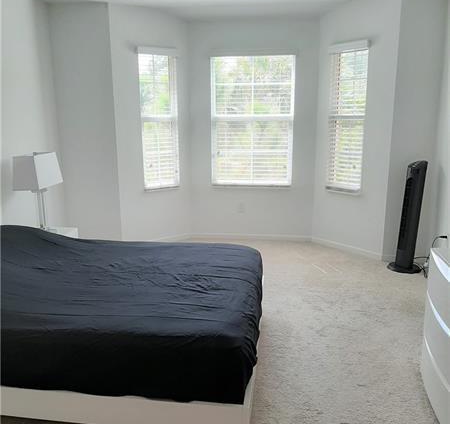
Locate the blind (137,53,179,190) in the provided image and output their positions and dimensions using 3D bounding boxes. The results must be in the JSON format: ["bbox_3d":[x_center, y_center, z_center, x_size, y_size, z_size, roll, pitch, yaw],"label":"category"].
[{"bbox_3d":[-0.706,-0.983,4.918,0.469,1.475,0.070,-10,15,-37],"label":"blind"}]

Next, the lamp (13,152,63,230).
[{"bbox_3d":[-1.564,-0.167,3.854,0.240,0.670,0.370,1,12,7],"label":"lamp"}]

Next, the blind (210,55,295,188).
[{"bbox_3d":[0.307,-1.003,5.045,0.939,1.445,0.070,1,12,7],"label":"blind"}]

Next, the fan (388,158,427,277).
[{"bbox_3d":[1.738,0.044,4.211,0.310,1.016,0.310,-3,13,-12],"label":"fan"}]

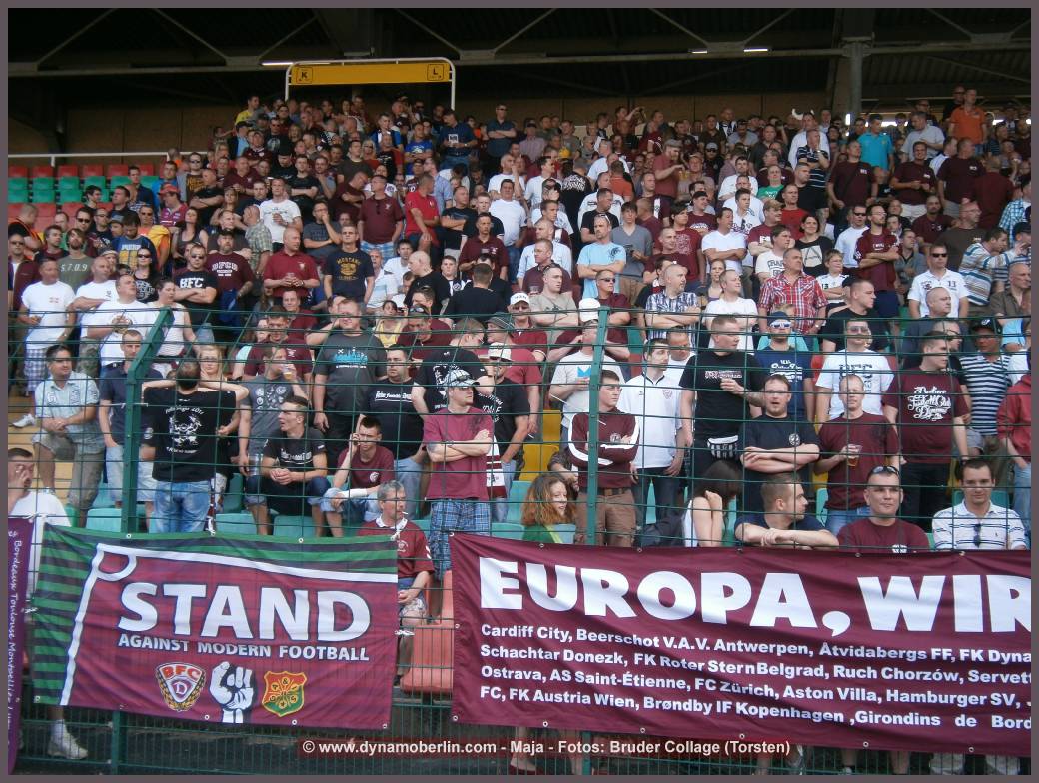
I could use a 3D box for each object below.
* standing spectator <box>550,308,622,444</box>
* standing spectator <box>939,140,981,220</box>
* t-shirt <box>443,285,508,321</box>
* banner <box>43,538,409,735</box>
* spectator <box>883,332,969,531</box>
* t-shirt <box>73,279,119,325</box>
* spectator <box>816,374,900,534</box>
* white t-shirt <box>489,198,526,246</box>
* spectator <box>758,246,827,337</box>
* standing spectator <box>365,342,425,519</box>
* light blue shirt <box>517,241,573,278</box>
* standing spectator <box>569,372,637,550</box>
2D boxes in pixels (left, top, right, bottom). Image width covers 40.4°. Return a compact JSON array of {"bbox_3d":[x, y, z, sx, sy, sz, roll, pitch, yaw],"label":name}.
[{"bbox_3d":[0.502,0.316,10.731,0.560,1.760,0.380,2,-4,0],"label":"standing spectator"},{"bbox_3d":[5.557,-2.326,17.831,0.540,1.770,0.360,2,-4,5],"label":"standing spectator"},{"bbox_3d":[-0.414,-0.617,12.774,0.530,0.660,0.300,2,-4,-3],"label":"t-shirt"},{"bbox_3d":[-1.616,1.218,7.333,2.000,0.940,0.060,1,-4,11],"label":"banner"},{"bbox_3d":[2.686,0.492,9.335,0.570,1.780,0.350,1,-4,9],"label":"spectator"},{"bbox_3d":[-4.212,-0.792,14.075,0.500,0.640,0.290,3,-5,-19],"label":"t-shirt"},{"bbox_3d":[2.077,0.774,8.745,0.530,1.770,0.360,1,-4,10],"label":"spectator"},{"bbox_3d":[-0.128,-1.882,15.800,0.470,0.560,0.290,1,-4,14],"label":"white t-shirt"},{"bbox_3d":[2.488,-0.411,12.961,0.600,1.800,0.360,2,-2,-5],"label":"spectator"},{"bbox_3d":[-0.915,0.532,9.937,0.540,1.740,0.340,1,-4,0],"label":"standing spectator"},{"bbox_3d":[0.263,-1.289,15.173,0.580,0.680,0.300,1,-5,9],"label":"light blue shirt"},{"bbox_3d":[0.562,0.743,9.280,0.490,1.790,0.380,2,-5,-7],"label":"standing spectator"}]

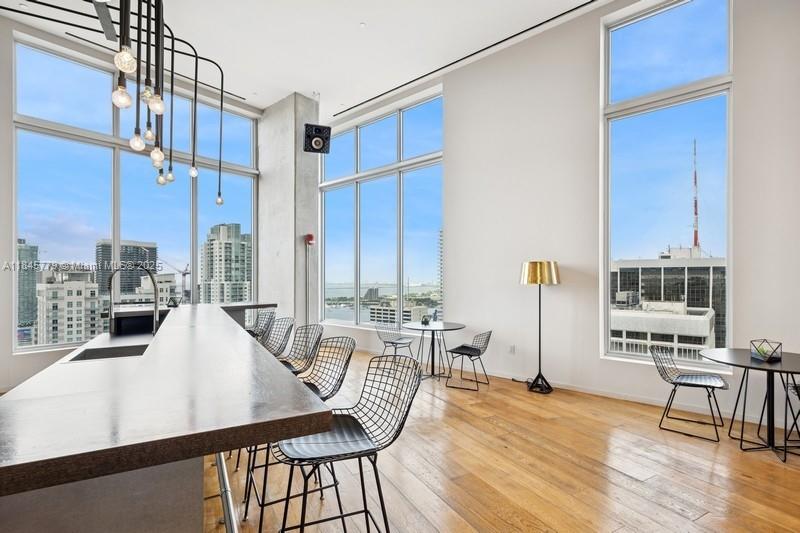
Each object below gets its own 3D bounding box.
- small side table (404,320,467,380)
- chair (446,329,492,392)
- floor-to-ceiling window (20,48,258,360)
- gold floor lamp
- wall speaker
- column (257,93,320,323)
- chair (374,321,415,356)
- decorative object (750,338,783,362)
[{"bbox_3d":[0.489,1.246,5.201,0.910,0.720,0.910,0,-1,0],"label":"small side table"},{"bbox_3d":[0.945,1.212,4.767,0.570,0.760,0.540,-1,-1,33],"label":"chair"},{"bbox_3d":[-3.925,-0.882,5.898,0.160,4.070,3.269,-1,-2,43],"label":"floor-to-ceiling window"},{"bbox_3d":[1.800,0.758,4.537,0.490,1.650,0.490,0,-1,0],"label":"gold floor lamp"},{"bbox_3d":[-1.421,-2.232,6.200,0.420,0.460,0.360,0,17,-16],"label":"wall speaker"},{"bbox_3d":[-2.148,-0.712,6.926,1.150,4.750,0.500,-1,-1,40],"label":"column"},{"bbox_3d":[-0.085,1.240,5.601,0.540,0.760,0.570,1,-1,-38],"label":"chair"},{"bbox_3d":[3.234,0.746,3.140,0.190,0.140,0.190,1,-2,-45],"label":"decorative object"}]

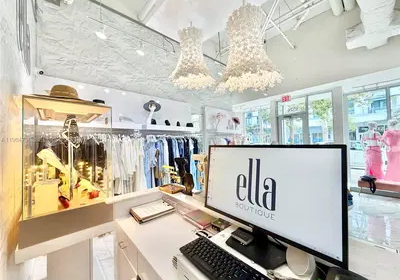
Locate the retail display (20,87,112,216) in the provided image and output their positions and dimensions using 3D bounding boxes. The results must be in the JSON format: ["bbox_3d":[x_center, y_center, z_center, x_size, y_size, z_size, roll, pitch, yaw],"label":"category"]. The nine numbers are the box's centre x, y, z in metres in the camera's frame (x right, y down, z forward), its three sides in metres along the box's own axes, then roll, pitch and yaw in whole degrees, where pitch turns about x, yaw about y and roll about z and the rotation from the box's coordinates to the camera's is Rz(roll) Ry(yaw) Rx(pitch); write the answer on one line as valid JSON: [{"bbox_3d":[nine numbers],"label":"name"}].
[{"bbox_3d":[-0.905,0.090,1.140,0.425,0.650,0.430,0,0,-42],"label":"retail display"}]

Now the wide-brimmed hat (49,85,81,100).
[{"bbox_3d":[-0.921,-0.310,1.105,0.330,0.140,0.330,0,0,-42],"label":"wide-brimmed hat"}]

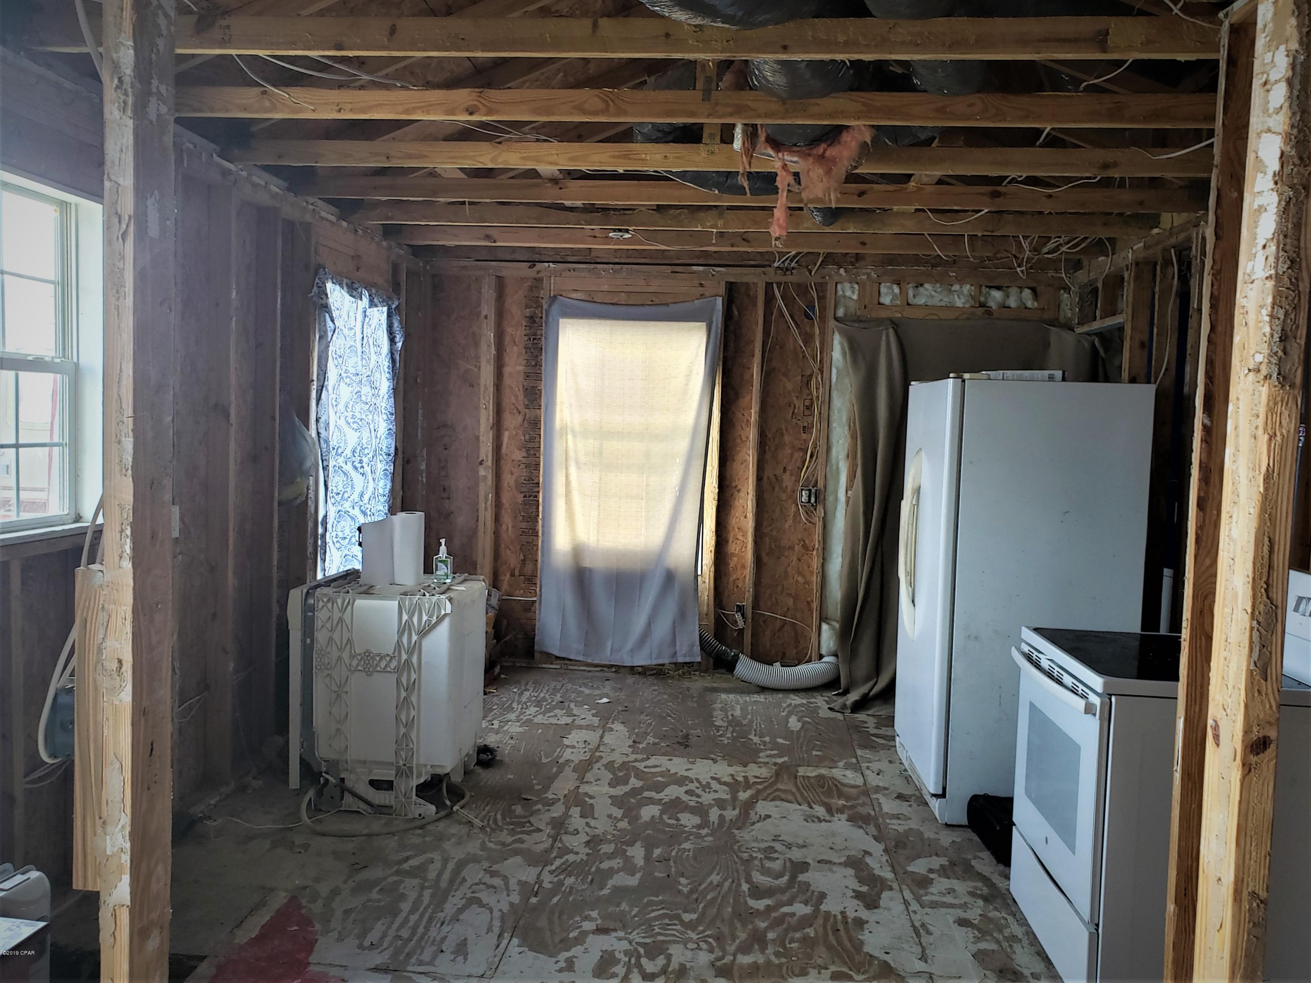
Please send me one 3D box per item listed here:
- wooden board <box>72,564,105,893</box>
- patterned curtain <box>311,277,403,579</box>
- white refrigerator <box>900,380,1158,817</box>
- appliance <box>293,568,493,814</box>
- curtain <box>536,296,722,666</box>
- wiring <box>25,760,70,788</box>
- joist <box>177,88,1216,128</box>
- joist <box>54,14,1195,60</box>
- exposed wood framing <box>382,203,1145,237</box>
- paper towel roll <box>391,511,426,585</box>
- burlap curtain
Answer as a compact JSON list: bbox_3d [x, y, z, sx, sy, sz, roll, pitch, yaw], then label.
[{"bbox_3d":[-0.728,0.304,1.286,0.038,0.420,0.040,2,4,5],"label":"wooden board"},{"bbox_3d":[-1.553,-0.258,5.180,0.100,1.650,1.150,2,3,5],"label":"patterned curtain"},{"bbox_3d":[1.481,0.425,4.194,0.810,1.740,0.790,2,3,2],"label":"white refrigerator"},{"bbox_3d":[-1.067,0.790,4.042,0.615,0.844,0.600,2,4,5],"label":"appliance"},{"bbox_3d":[-0.178,-0.052,5.946,1.050,2.190,0.080,2,4,5],"label":"curtain"},{"bbox_3d":[-1.821,0.853,2.954,0.050,0.060,0.200,2,3,5],"label":"wiring"},{"bbox_3d":[0.118,-1.215,3.125,3.680,0.089,0.038,2,4,5],"label":"joist"},{"bbox_3d":[0.242,-1.253,2.723,4.130,0.093,0.040,2,3,5],"label":"joist"},{"bbox_3d":[0.467,-1.384,5.040,4.130,0.093,0.040,2,3,5],"label":"exposed wood framing"},{"bbox_3d":[-0.990,0.227,3.961,0.130,0.280,0.130,2,3,0],"label":"paper towel roll"},{"bbox_3d":[1.763,0.103,5.722,1.520,2.200,0.480,2,3,5],"label":"burlap curtain"}]

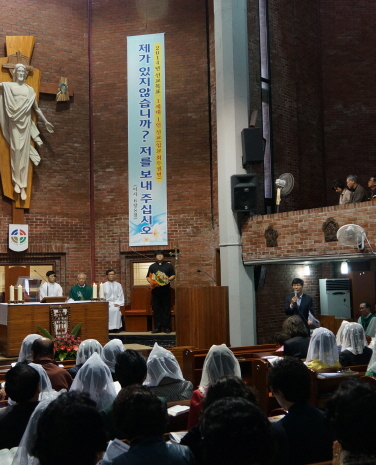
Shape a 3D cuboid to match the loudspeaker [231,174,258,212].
[{"bbox_3d":[1.086,-0.755,12.250,0.440,0.690,0.400,0,2,-16],"label":"loudspeaker"}]

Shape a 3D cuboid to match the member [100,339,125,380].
[{"bbox_3d":[-0.665,1.536,5.497,0.460,1.250,0.700,1,-5,-26],"label":"member"}]

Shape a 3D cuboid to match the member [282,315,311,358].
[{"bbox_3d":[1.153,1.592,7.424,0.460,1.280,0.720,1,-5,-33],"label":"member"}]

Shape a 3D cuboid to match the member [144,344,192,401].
[{"bbox_3d":[-0.217,1.438,4.717,0.500,1.250,0.700,1,-5,-30],"label":"member"}]

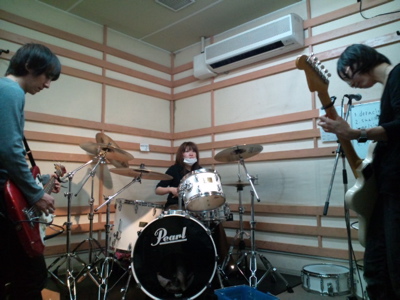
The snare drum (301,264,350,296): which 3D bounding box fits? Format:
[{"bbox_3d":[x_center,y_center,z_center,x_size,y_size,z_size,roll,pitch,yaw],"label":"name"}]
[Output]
[{"bbox_3d":[1.044,1.067,2.678,0.378,0.160,0.378,-3,-8,20],"label":"snare drum"}]

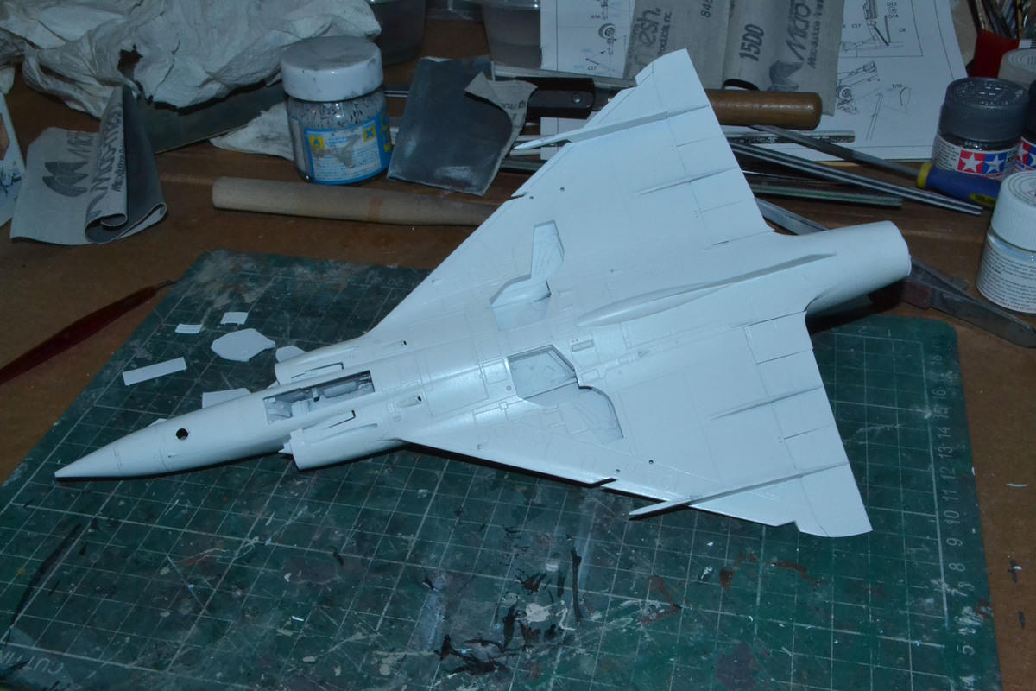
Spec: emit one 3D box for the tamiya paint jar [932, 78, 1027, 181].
[{"bbox_3d":[0.207,-0.096,0.506,0.035,0.038,0.035,3,36,8],"label":"tamiya paint jar"}]

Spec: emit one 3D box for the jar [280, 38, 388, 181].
[{"bbox_3d":[-0.085,-0.111,0.529,0.046,0.055,0.046,-1,36,1],"label":"jar"}]

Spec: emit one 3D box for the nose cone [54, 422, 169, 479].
[{"bbox_3d":[-0.128,0.036,0.353,0.035,0.017,0.017,-14,36,-2],"label":"nose cone"}]

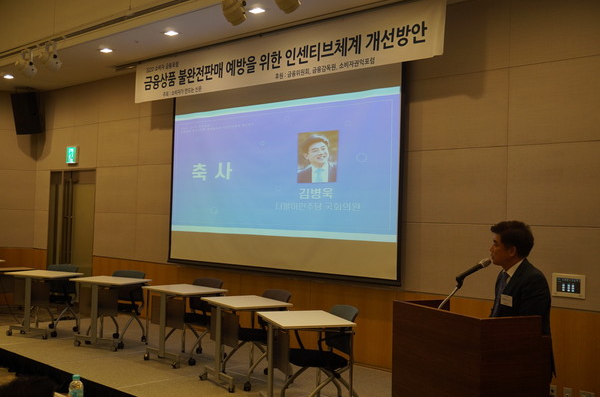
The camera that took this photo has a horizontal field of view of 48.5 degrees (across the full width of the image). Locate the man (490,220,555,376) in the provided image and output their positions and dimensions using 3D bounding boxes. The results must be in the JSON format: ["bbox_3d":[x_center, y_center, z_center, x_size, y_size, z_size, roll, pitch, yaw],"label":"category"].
[{"bbox_3d":[1.301,0.987,3.929,0.380,1.720,0.500,2,-1,-14],"label":"man"}]

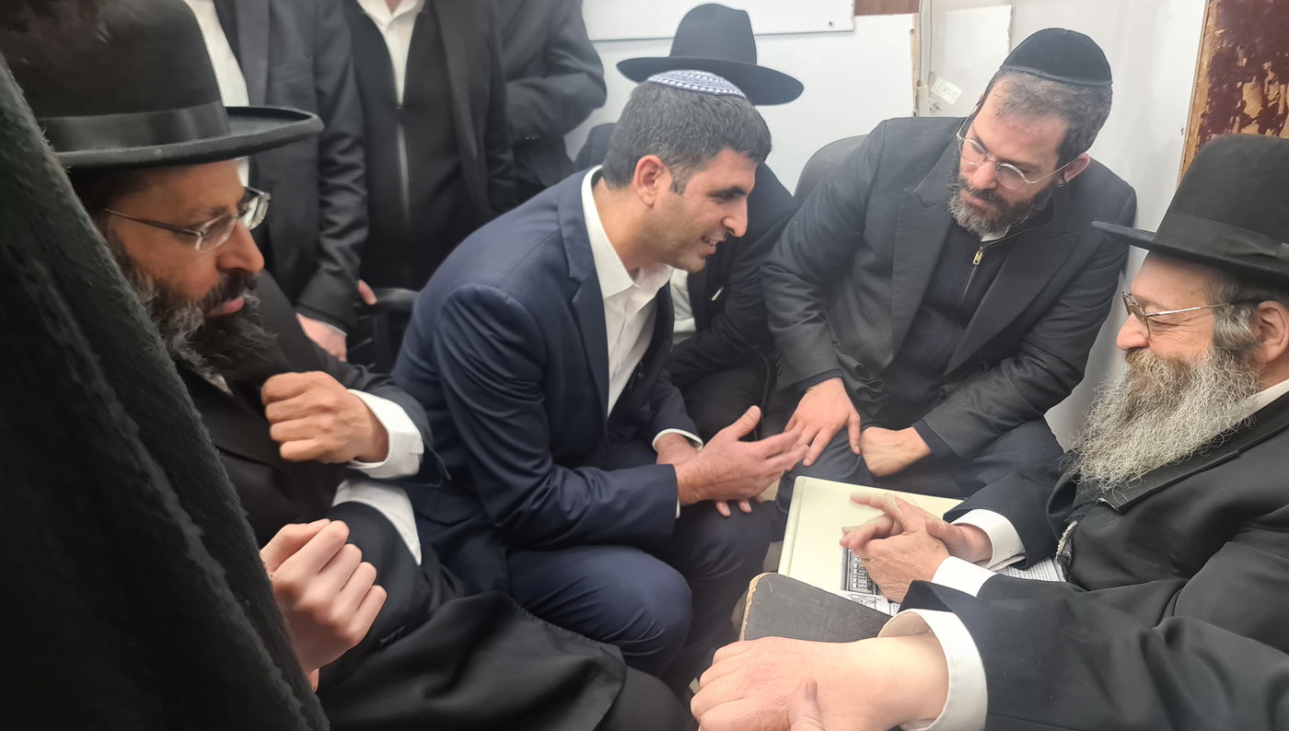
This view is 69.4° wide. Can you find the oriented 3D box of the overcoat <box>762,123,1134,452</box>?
[{"bbox_3d":[0.465,-0.090,1.430,0.550,0.590,0.450,5,20,19],"label":"overcoat"}]

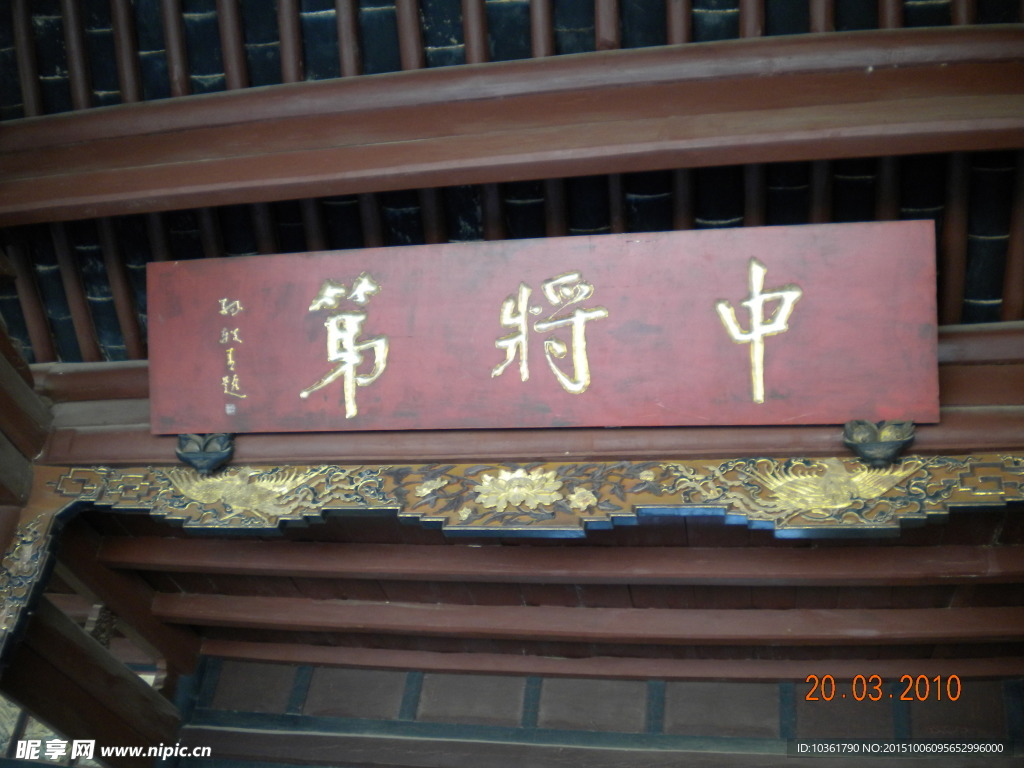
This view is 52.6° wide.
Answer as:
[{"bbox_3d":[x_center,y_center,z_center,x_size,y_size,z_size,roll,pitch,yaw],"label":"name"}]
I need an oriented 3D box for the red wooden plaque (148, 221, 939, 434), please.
[{"bbox_3d":[-0.001,-0.148,3.250,2.500,0.579,0.050,-1,0,13],"label":"red wooden plaque"}]

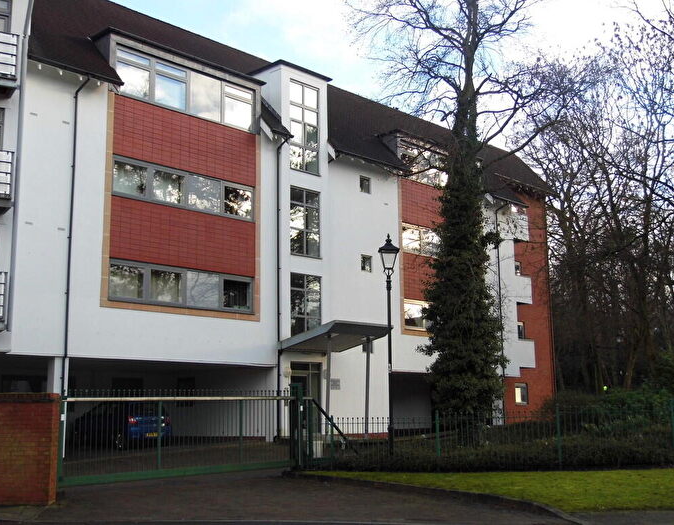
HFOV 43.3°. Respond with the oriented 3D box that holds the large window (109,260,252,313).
[{"bbox_3d":[-4.176,0.731,23.324,0.120,1.073,4.825,-10,-13,43],"label":"large window"}]

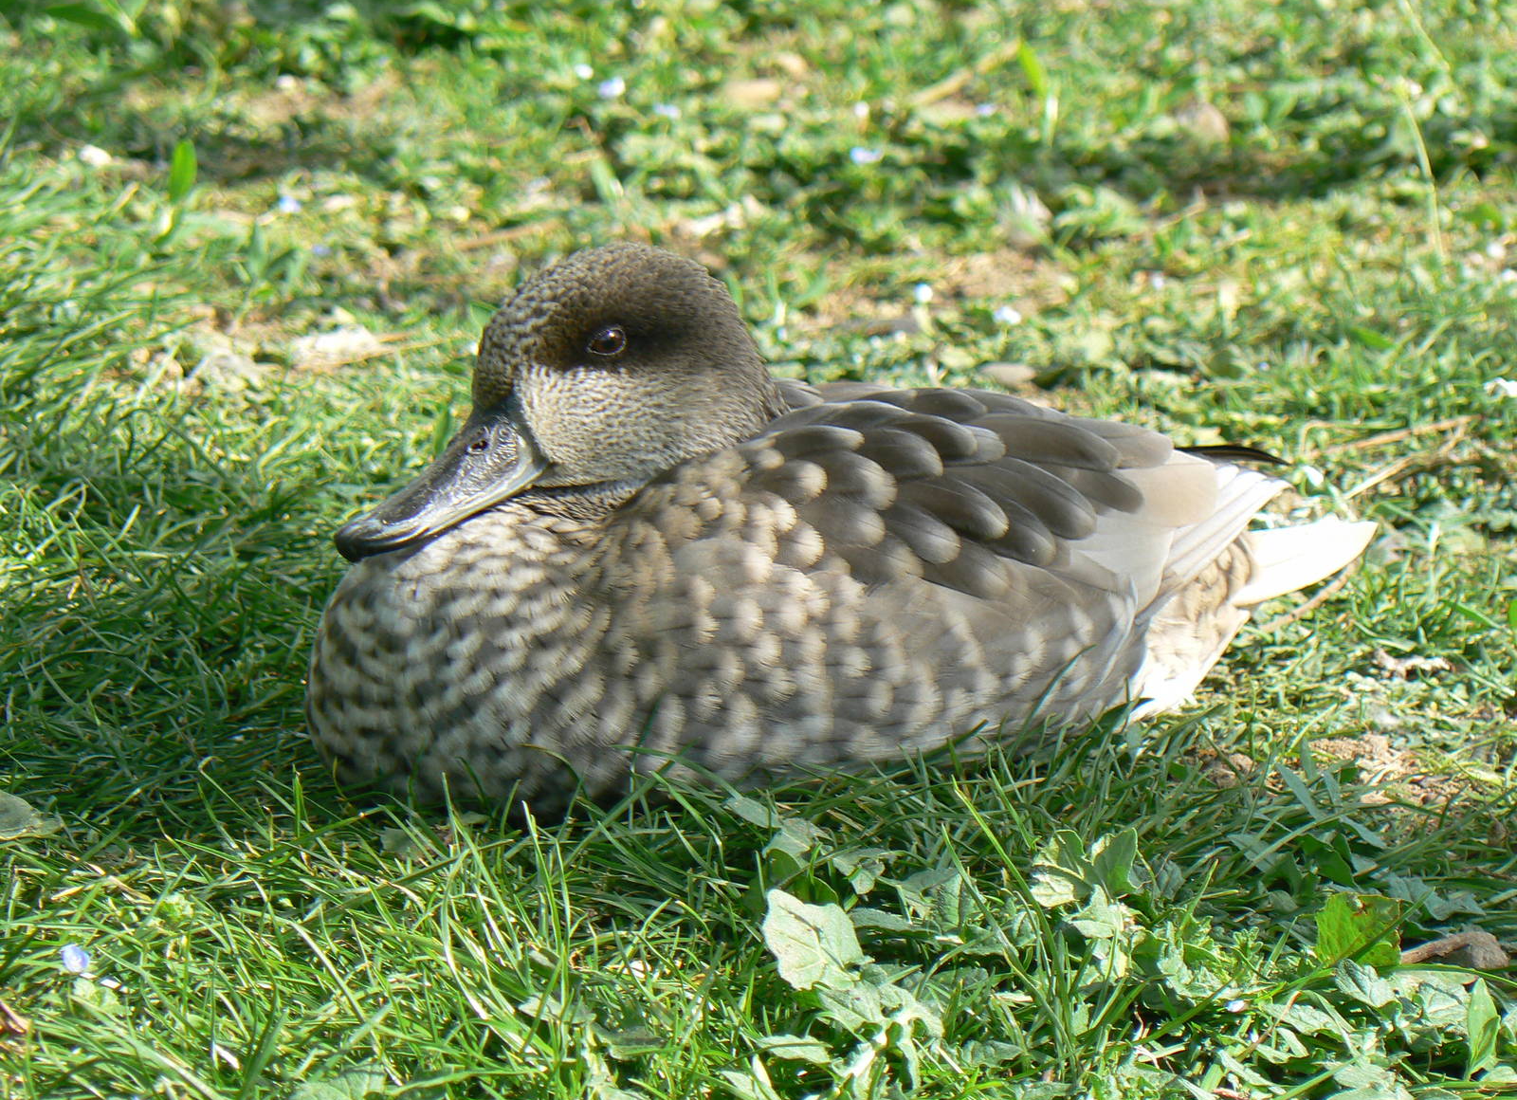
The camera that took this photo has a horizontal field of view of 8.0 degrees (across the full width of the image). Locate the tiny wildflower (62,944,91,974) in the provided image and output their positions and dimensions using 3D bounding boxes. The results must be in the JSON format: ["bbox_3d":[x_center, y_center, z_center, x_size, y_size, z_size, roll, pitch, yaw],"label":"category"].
[{"bbox_3d":[-0.158,0.094,2.510,0.007,0.005,0.007,0,20,0],"label":"tiny wildflower"}]

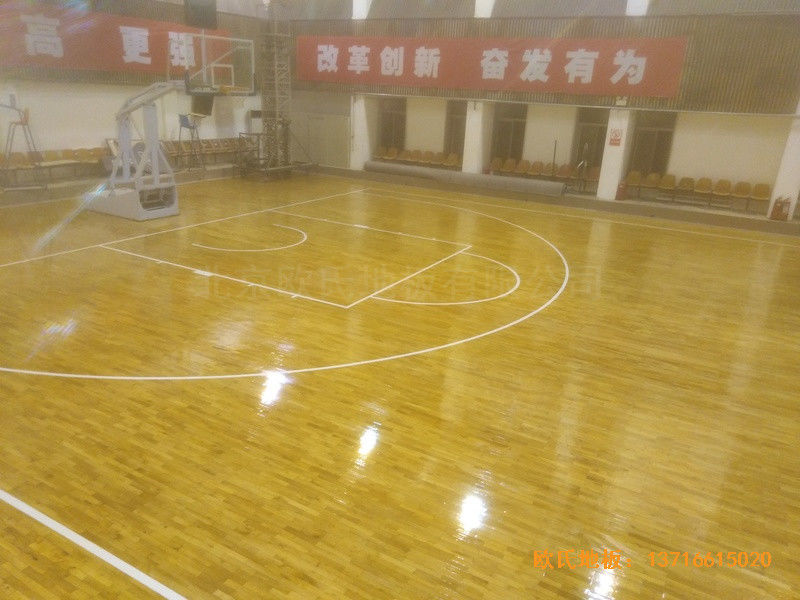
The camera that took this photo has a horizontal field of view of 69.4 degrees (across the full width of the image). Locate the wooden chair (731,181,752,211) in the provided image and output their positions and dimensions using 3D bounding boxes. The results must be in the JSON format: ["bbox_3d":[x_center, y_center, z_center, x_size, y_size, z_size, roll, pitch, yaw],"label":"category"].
[{"bbox_3d":[9.994,-3.020,16.907,0.450,0.800,0.520,13,22,26],"label":"wooden chair"}]

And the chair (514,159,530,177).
[{"bbox_3d":[4.561,-4.777,21.596,0.460,0.800,0.530,14,23,30],"label":"chair"}]

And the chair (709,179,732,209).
[{"bbox_3d":[10.168,-3.339,18.266,0.460,0.800,0.530,14,23,30],"label":"chair"}]

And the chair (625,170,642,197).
[{"bbox_3d":[7.924,-3.914,19.599,0.460,0.800,0.530,14,23,30],"label":"chair"}]

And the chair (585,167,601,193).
[{"bbox_3d":[6.772,-4.210,20.283,0.460,0.800,0.530,14,23,30],"label":"chair"}]

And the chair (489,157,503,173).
[{"bbox_3d":[3.372,-4.526,20.218,0.450,0.800,0.520,13,22,26],"label":"chair"}]

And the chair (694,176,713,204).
[{"bbox_3d":[9.722,-3.453,18.530,0.460,0.800,0.530,14,23,30],"label":"chair"}]

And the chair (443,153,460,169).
[{"bbox_3d":[1.913,-4.858,20.947,0.450,0.800,0.520,13,22,26],"label":"chair"}]

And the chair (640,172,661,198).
[{"bbox_3d":[8.403,-3.792,19.314,0.460,0.800,0.530,14,23,30],"label":"chair"}]

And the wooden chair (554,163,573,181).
[{"bbox_3d":[5.449,-4.054,19.179,0.450,0.800,0.520,13,22,26],"label":"wooden chair"}]

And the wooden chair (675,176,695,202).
[{"bbox_3d":[9.294,-3.563,18.785,0.460,0.800,0.530,14,23,30],"label":"wooden chair"}]

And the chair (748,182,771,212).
[{"bbox_3d":[10.410,-2.925,16.699,0.450,0.800,0.520,13,22,26],"label":"chair"}]

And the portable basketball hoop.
[{"bbox_3d":[-5.474,-3.777,13.145,5.300,3.950,1.800,13,22,26],"label":"portable basketball hoop"}]

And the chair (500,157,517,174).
[{"bbox_3d":[4.133,-4.887,21.851,0.460,0.800,0.530,14,23,30],"label":"chair"}]

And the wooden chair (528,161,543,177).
[{"bbox_3d":[4.612,-4.244,19.598,0.450,0.800,0.520,13,22,26],"label":"wooden chair"}]

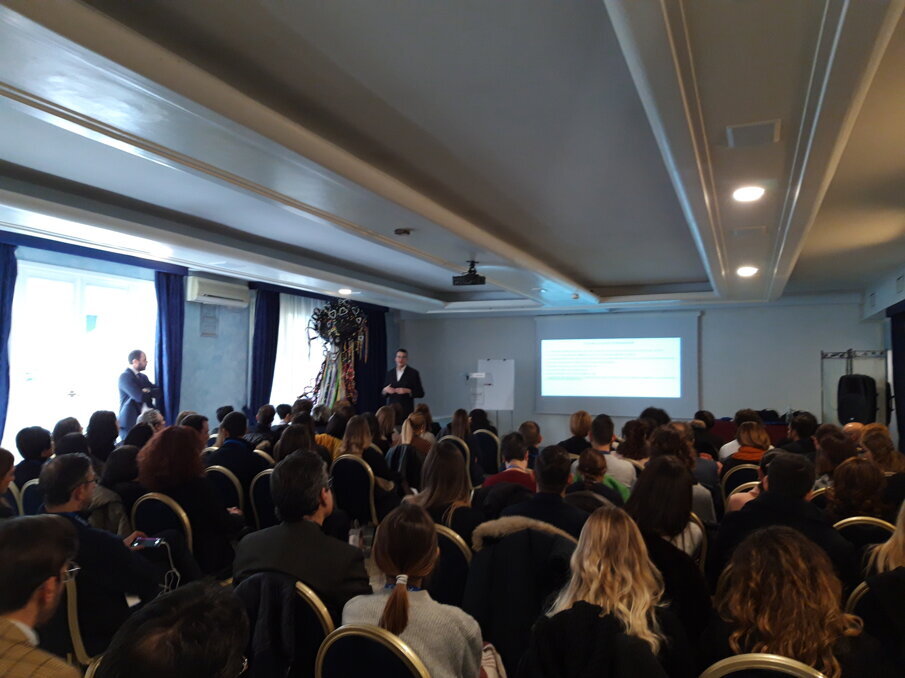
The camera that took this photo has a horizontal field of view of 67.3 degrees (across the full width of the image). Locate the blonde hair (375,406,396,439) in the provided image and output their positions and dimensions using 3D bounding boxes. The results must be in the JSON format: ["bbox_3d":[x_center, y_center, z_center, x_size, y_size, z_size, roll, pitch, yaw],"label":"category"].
[{"bbox_3d":[-0.710,0.885,7.200,0.200,0.330,0.220,-1,-4,26],"label":"blonde hair"}]

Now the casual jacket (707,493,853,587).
[{"bbox_3d":[1.230,0.882,2.543,0.520,0.640,0.340,-1,-4,20],"label":"casual jacket"}]

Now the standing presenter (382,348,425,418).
[{"bbox_3d":[-0.681,1.068,9.347,0.560,1.860,0.380,-1,-3,16],"label":"standing presenter"}]

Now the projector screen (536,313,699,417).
[{"bbox_3d":[2.793,0.450,11.818,2.790,1.770,0.050,-1,-4,23],"label":"projector screen"}]

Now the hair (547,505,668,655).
[{"bbox_3d":[0.397,0.601,1.740,0.250,0.345,0.230,-1,-4,23],"label":"hair"}]

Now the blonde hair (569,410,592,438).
[{"bbox_3d":[1.248,0.830,6.600,0.210,0.270,0.230,-1,-4,20],"label":"blonde hair"}]

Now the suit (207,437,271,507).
[{"bbox_3d":[-1.567,1.021,4.940,0.460,0.630,0.320,-1,-4,25],"label":"suit"}]

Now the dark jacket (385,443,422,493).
[{"bbox_3d":[-0.407,1.183,5.913,0.400,0.540,0.180,-1,-3,23],"label":"dark jacket"}]

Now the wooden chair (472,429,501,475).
[{"bbox_3d":[0.464,1.552,8.301,0.450,0.920,0.560,-1,-4,23],"label":"wooden chair"}]

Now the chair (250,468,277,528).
[{"bbox_3d":[-1.122,1.345,4.809,0.450,0.920,0.560,-1,-4,23],"label":"chair"}]

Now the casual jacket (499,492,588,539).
[{"bbox_3d":[0.408,0.929,2.919,0.460,0.560,0.310,-1,-4,23],"label":"casual jacket"}]

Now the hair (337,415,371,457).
[{"bbox_3d":[-0.764,0.768,5.350,0.230,0.330,0.240,-2,-4,28],"label":"hair"}]

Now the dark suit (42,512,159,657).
[{"bbox_3d":[-1.356,0.917,2.641,0.460,0.580,0.400,-1,-4,23],"label":"dark suit"}]

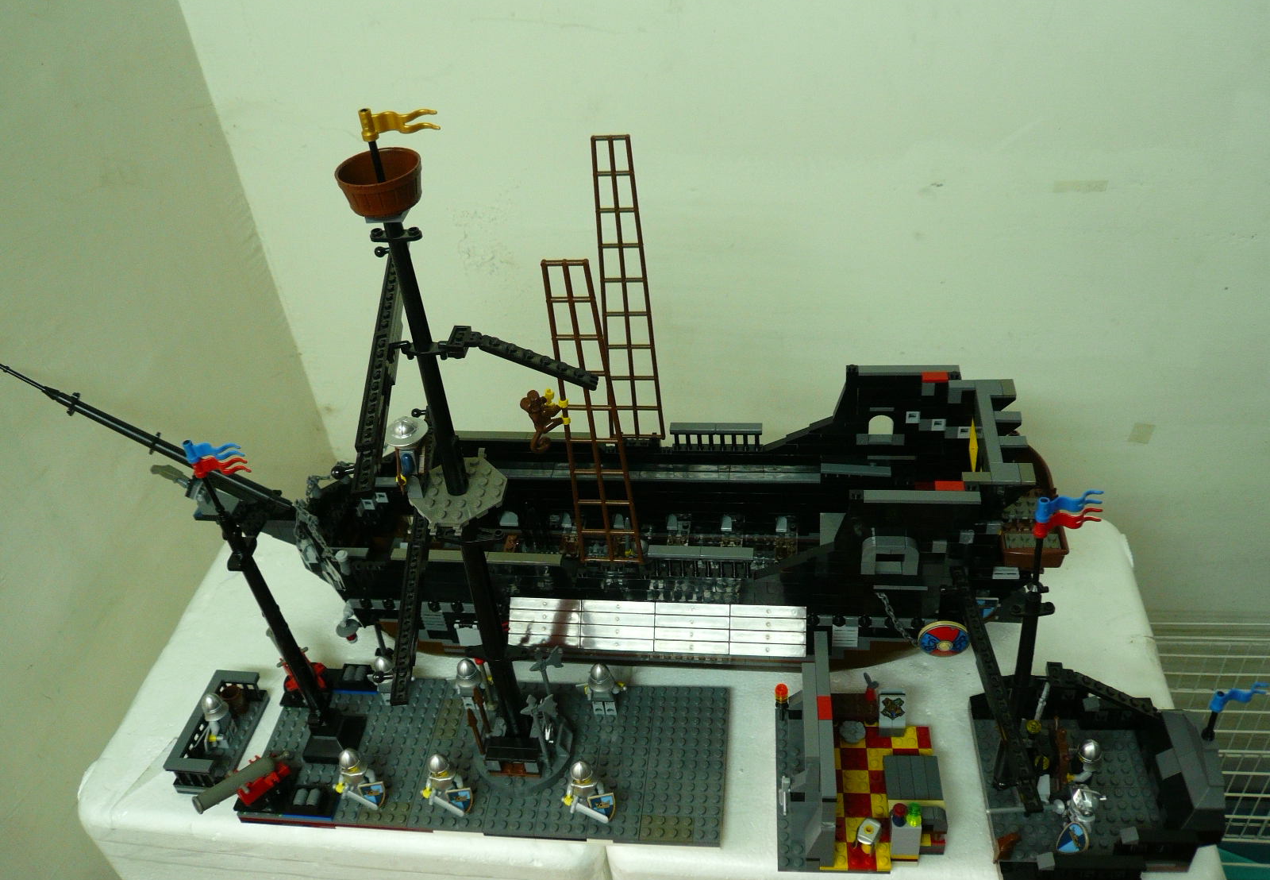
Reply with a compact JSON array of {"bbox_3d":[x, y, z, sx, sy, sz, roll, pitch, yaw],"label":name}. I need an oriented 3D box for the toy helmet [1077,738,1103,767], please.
[{"bbox_3d":[0.261,0.180,0.590,0.015,0.013,0.015,14,44,29],"label":"toy helmet"}]

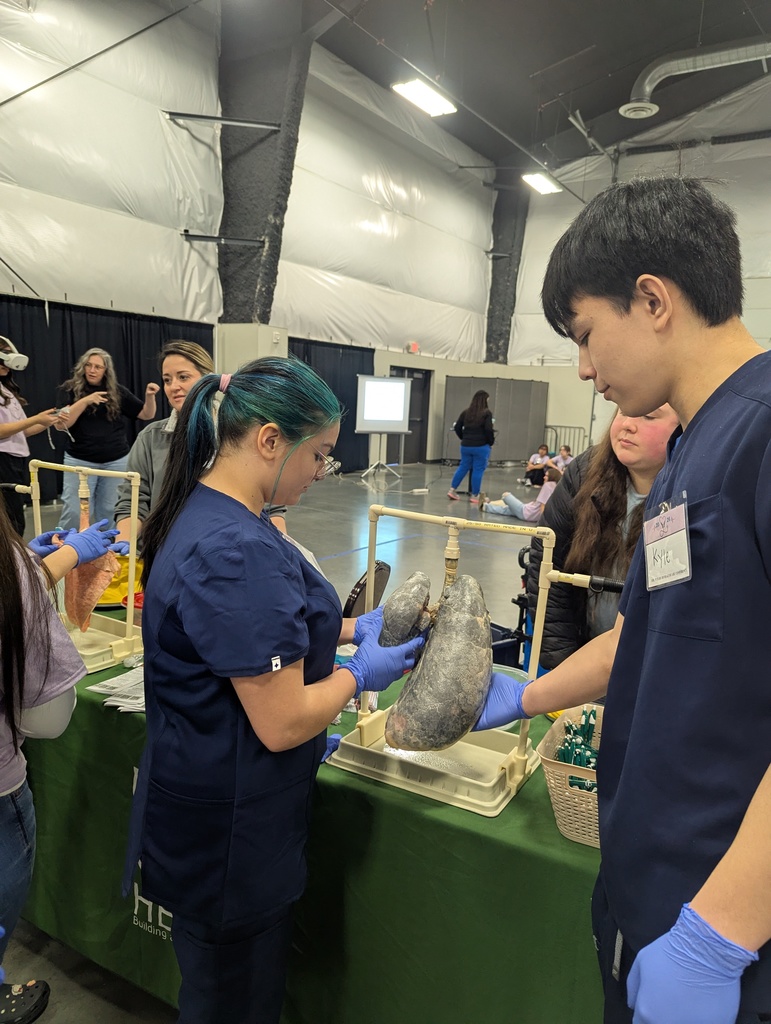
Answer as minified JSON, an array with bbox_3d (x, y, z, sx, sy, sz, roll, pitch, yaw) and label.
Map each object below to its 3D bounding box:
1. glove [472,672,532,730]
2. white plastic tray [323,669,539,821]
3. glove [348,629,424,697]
[{"bbox_3d":[0.192,0.352,1.300,0.090,0.110,0.175,-6,-2,-41],"label":"glove"},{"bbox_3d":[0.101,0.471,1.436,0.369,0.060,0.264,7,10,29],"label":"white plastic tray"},{"bbox_3d":[0.002,0.283,1.330,0.170,0.100,0.085,-29,26,-33],"label":"glove"}]

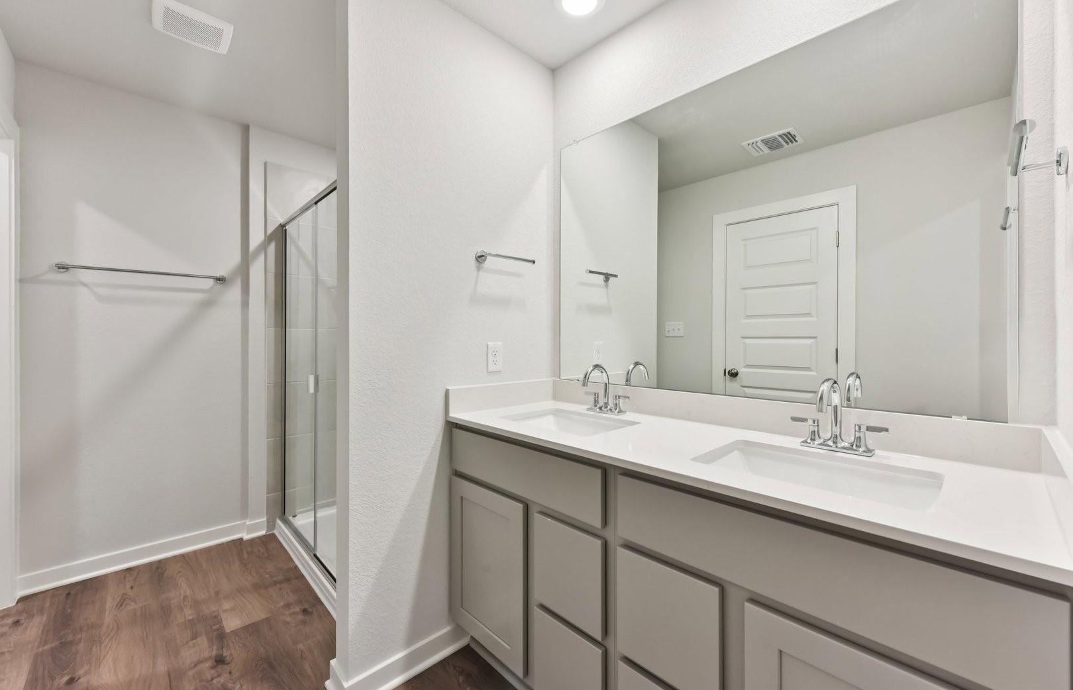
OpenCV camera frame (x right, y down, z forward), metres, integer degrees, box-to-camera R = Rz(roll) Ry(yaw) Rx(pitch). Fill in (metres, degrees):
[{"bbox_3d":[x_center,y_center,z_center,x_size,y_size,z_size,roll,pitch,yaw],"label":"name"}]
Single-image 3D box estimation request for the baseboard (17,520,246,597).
[{"bbox_3d":[-2.056,1.100,2.196,0.848,0.083,0.026,0,1,-44],"label":"baseboard"}]

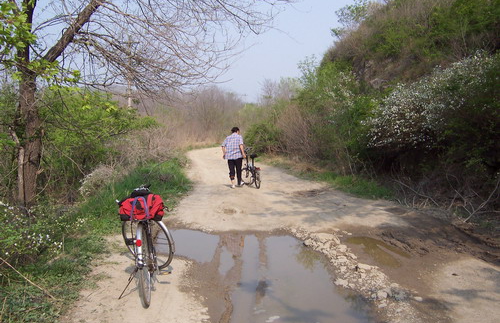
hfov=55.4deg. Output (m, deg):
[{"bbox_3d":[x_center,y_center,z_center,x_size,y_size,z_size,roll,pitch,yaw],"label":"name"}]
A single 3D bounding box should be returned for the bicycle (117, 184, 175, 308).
[{"bbox_3d":[-0.960,0.690,4.340,0.550,0.950,1.680,0,2,-9],"label":"bicycle"}]

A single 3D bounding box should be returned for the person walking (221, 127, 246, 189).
[{"bbox_3d":[-0.452,-0.100,12.700,0.620,1.620,0.450,0,2,-5],"label":"person walking"}]

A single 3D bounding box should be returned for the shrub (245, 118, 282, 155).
[{"bbox_3d":[0.730,-1.290,25.500,2.100,2.050,2.000,0,2,0],"label":"shrub"}]

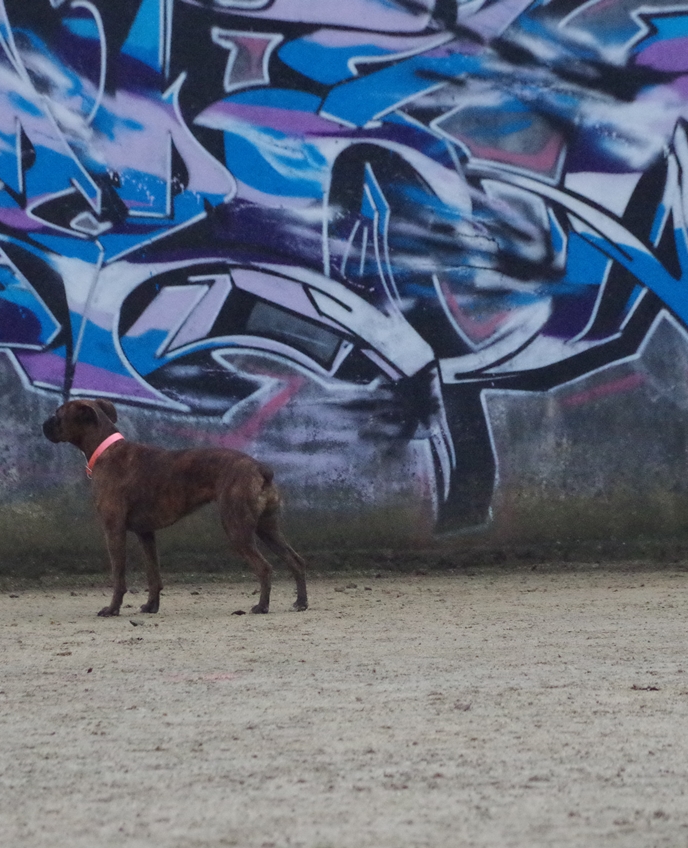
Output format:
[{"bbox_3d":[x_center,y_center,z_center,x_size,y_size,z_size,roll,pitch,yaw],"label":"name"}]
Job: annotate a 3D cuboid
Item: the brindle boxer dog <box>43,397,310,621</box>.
[{"bbox_3d":[-0.566,0.282,36.000,0.860,0.720,0.250,-1,1,18],"label":"brindle boxer dog"}]

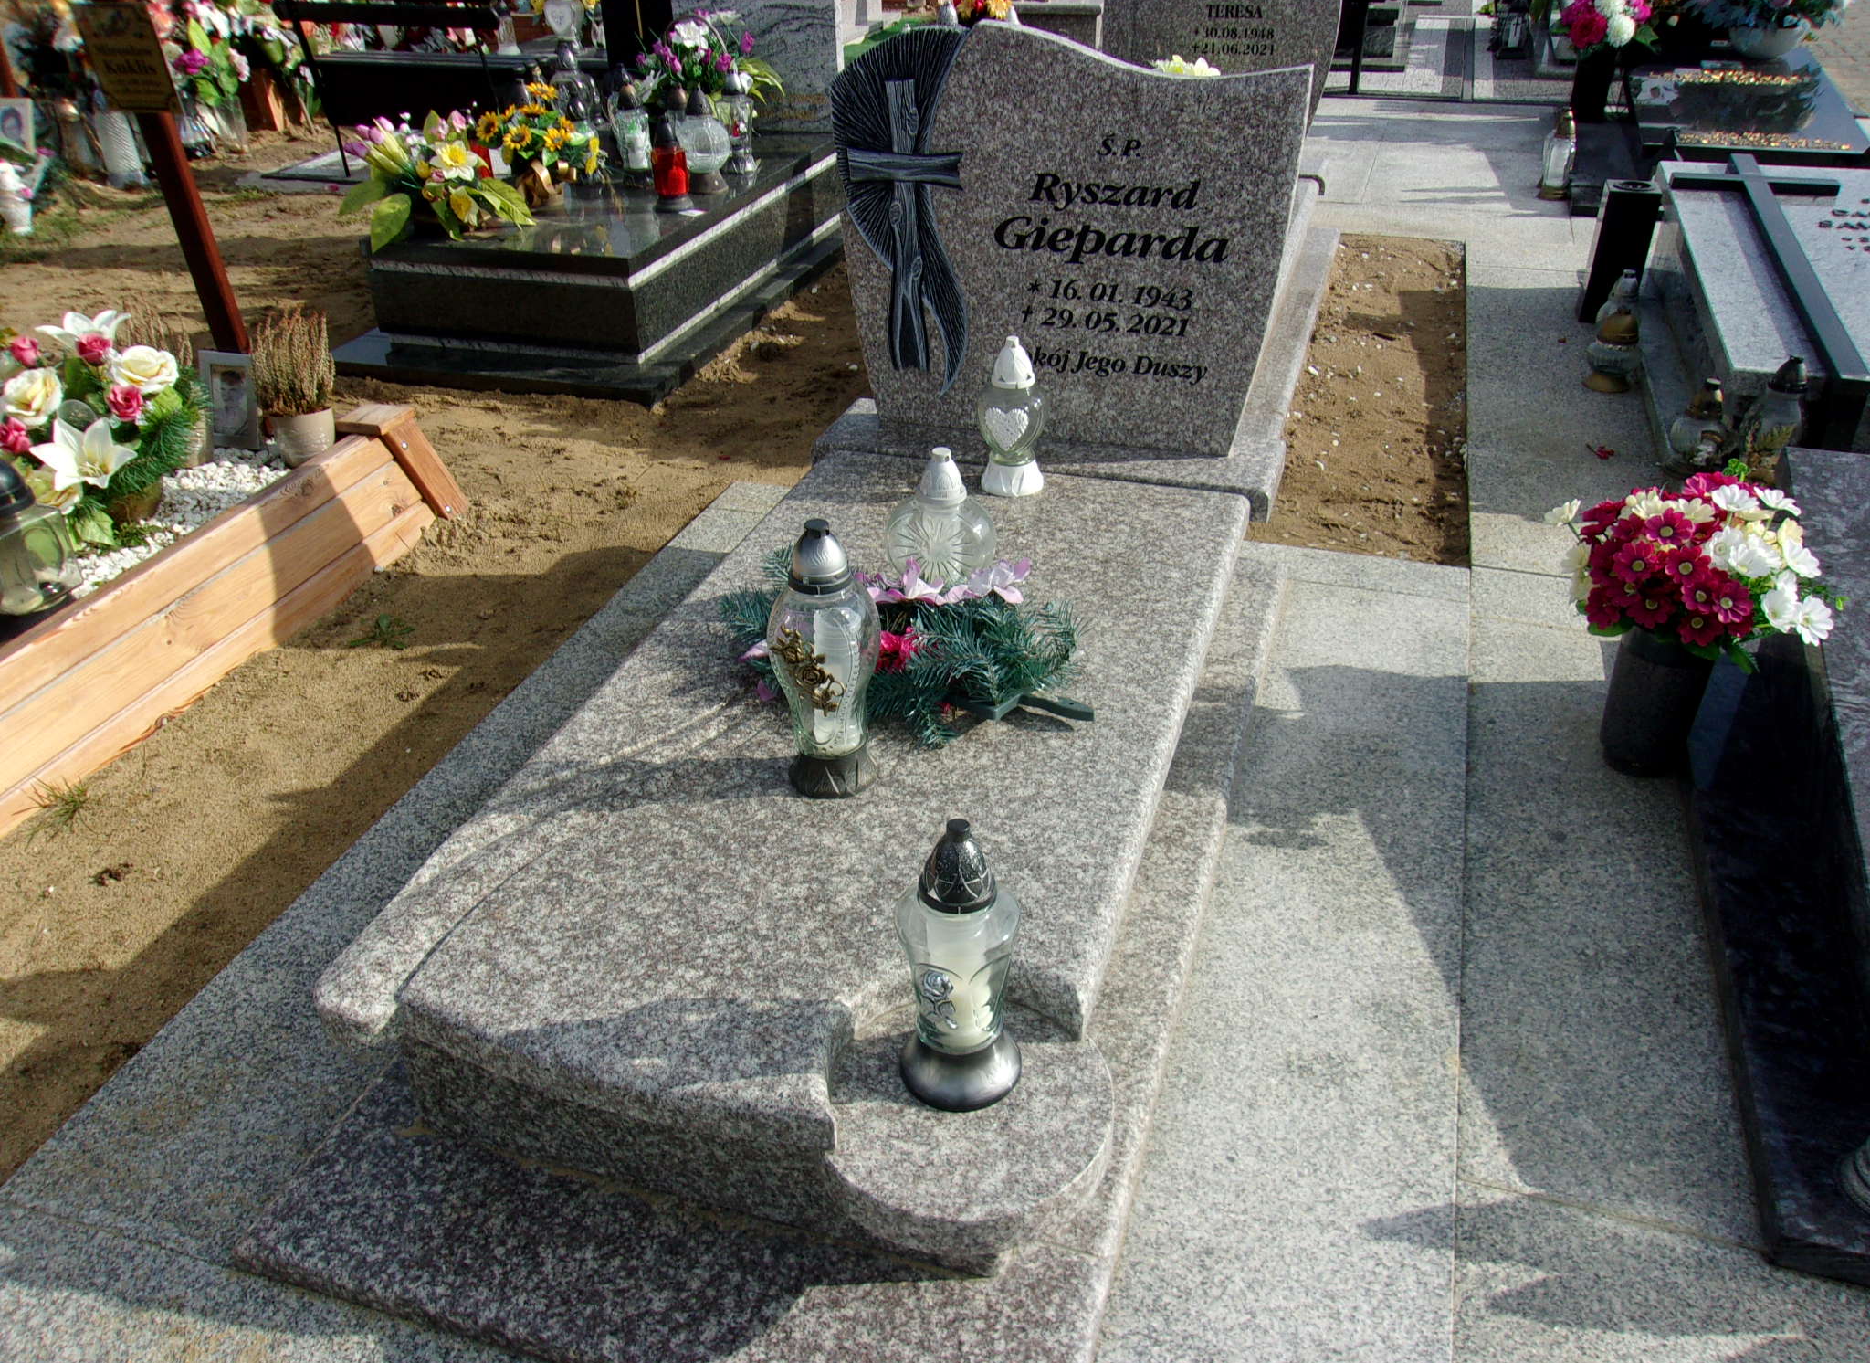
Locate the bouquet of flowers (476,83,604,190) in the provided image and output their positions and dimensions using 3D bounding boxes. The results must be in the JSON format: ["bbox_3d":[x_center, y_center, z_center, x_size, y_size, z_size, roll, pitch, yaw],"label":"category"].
[{"bbox_3d":[-1.122,-1.554,4.197,0.310,0.300,0.280,9,33,16],"label":"bouquet of flowers"}]

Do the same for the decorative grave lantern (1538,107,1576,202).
[{"bbox_3d":[2.352,-1.979,5.462,0.128,0.302,0.125,12,34,19],"label":"decorative grave lantern"}]

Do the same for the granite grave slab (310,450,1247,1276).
[{"bbox_3d":[-0.054,0.123,1.991,0.750,0.289,1.423,9,33,16],"label":"granite grave slab"}]

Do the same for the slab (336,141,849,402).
[{"bbox_3d":[-0.927,-1.429,4.606,0.997,0.355,1.908,9,34,15],"label":"slab"}]

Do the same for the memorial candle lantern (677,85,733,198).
[{"bbox_3d":[-0.667,-1.565,4.217,0.155,0.280,0.150,-1,32,1],"label":"memorial candle lantern"}]

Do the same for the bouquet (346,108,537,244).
[{"bbox_3d":[-1.309,-1.354,3.910,0.440,0.310,0.370,9,33,16],"label":"bouquet"}]

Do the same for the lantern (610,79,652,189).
[{"bbox_3d":[-0.888,-1.607,4.287,0.110,0.285,0.110,9,33,16],"label":"lantern"}]

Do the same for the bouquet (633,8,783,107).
[{"bbox_3d":[-0.722,-1.907,4.655,0.440,0.400,0.320,9,33,16],"label":"bouquet"}]

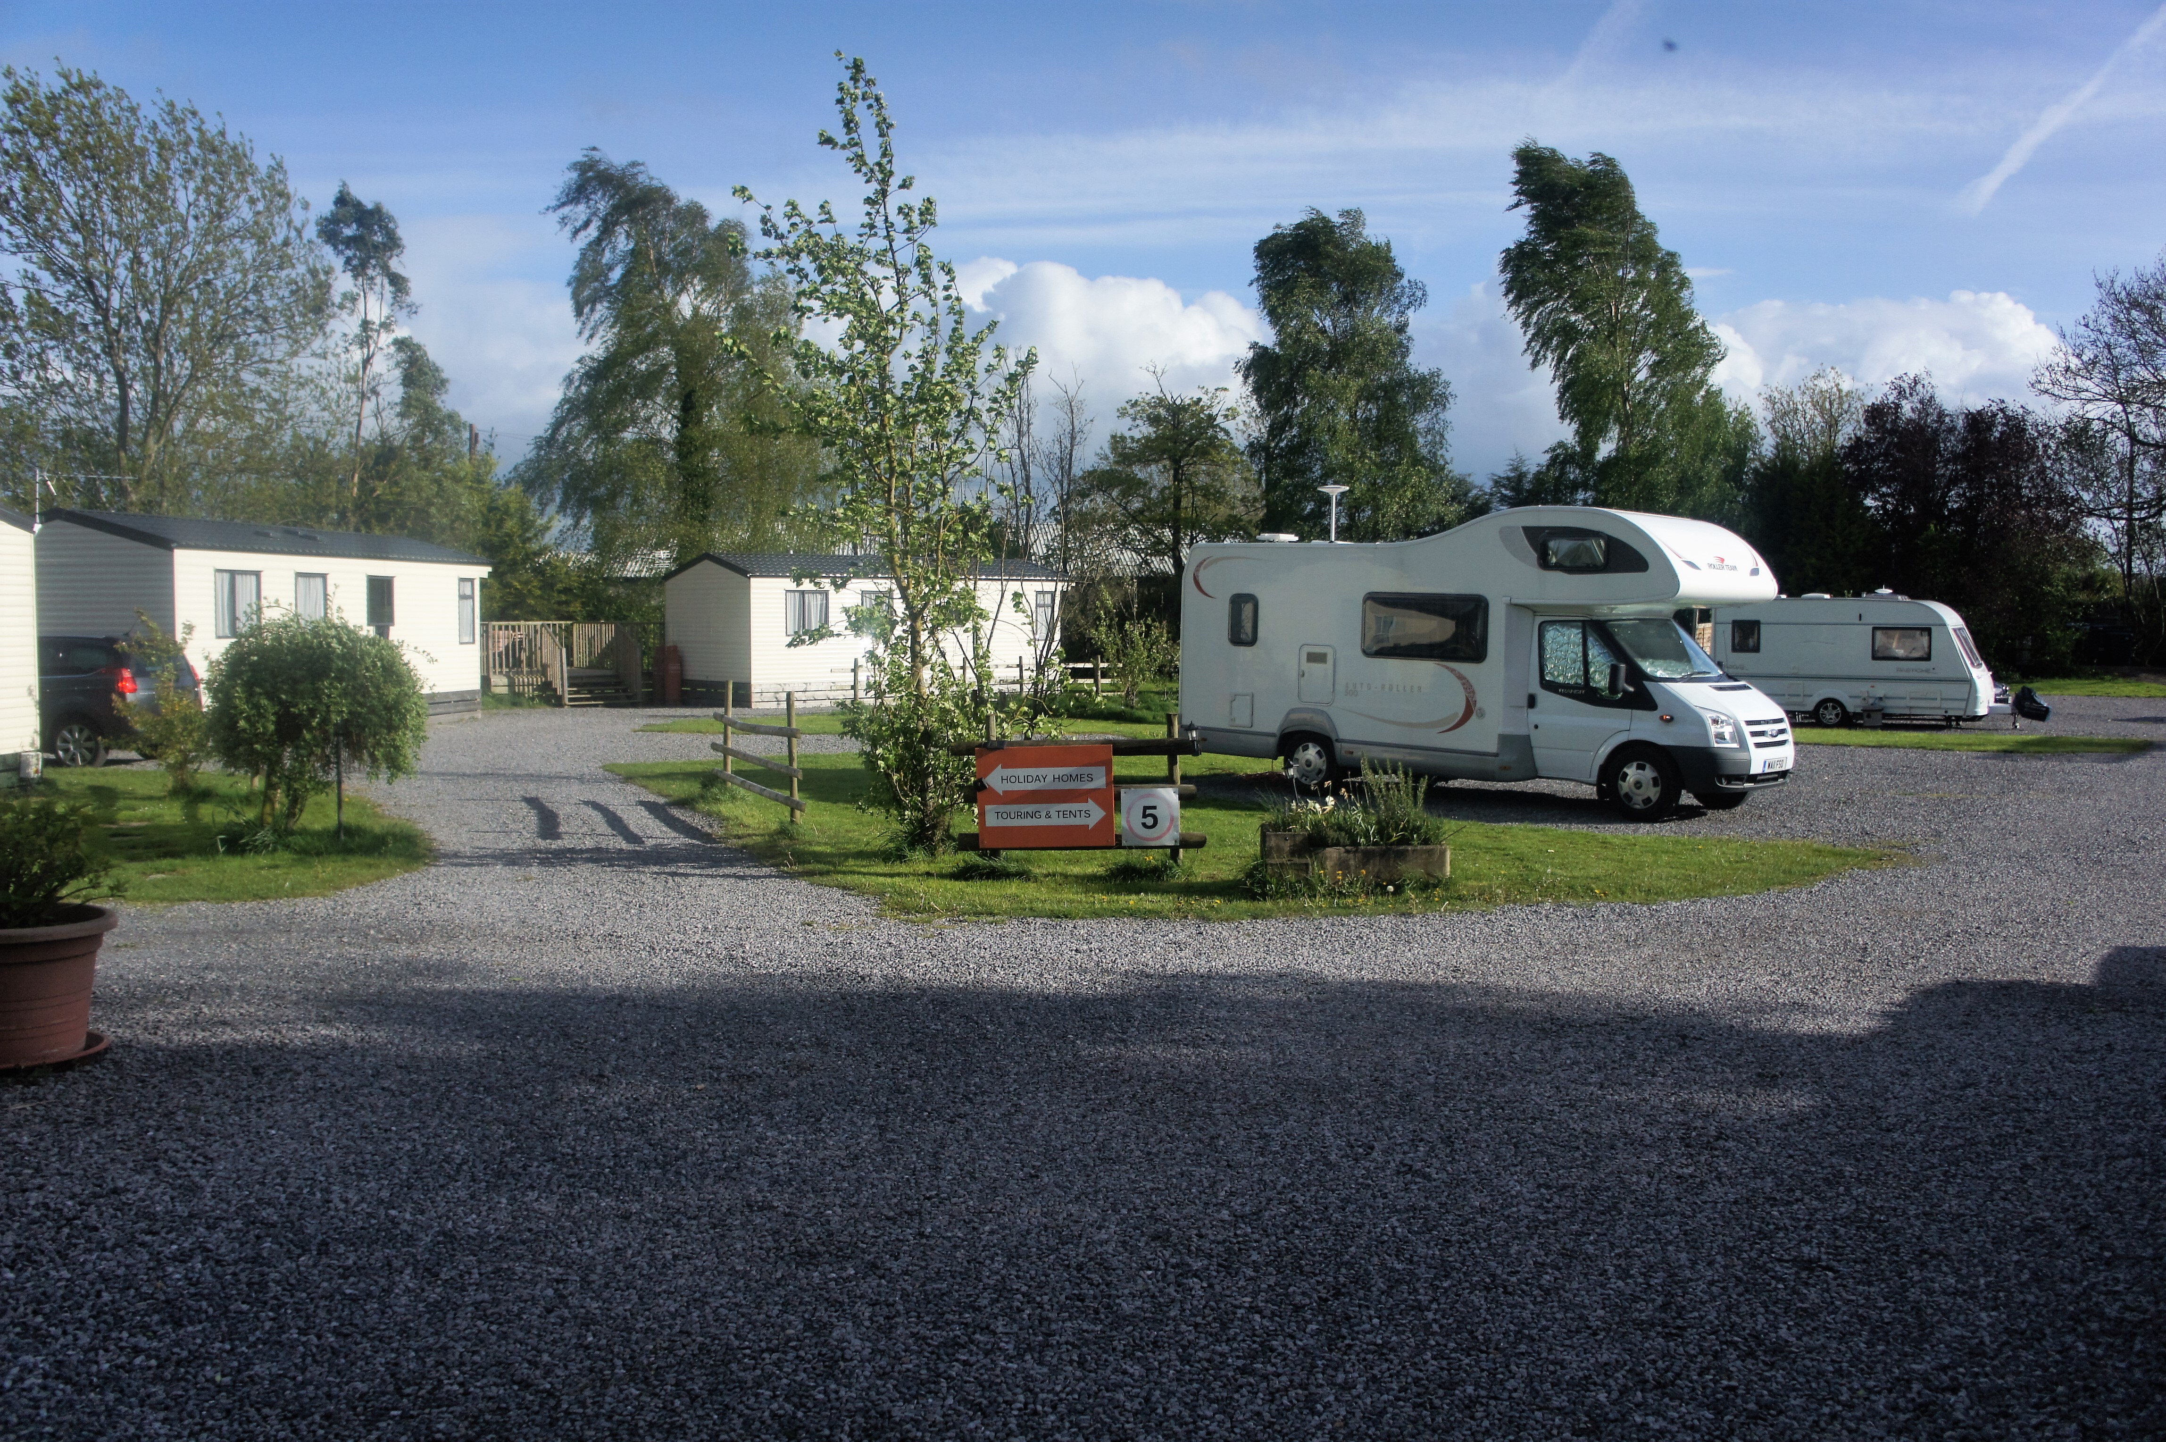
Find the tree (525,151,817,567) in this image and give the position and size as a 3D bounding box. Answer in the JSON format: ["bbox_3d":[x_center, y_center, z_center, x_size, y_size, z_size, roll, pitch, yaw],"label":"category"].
[{"bbox_3d":[-11.360,-8.241,46.608,8.370,14.770,8.370,0,3,0],"label":"tree"}]

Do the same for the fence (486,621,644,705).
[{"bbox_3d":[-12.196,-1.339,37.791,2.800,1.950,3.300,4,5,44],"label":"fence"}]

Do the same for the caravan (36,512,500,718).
[{"bbox_3d":[-14.412,-1.649,29.457,3.650,3.450,9.600,1,4,7],"label":"caravan"}]

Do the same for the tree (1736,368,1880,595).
[{"bbox_3d":[25.213,-6.925,58.182,5.100,10.900,5.200,1,4,11],"label":"tree"}]

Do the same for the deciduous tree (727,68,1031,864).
[{"bbox_3d":[-1.576,-2.083,13.403,2.380,6.300,2.260,0,3,0],"label":"deciduous tree"}]

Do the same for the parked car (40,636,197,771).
[{"bbox_3d":[-13.275,-0.218,20.419,4.550,1.660,1.830,0,3,-7],"label":"parked car"}]

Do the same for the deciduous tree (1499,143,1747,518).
[{"bbox_3d":[17.955,-10.038,55.489,8.200,17.400,7.300,1,4,9],"label":"deciduous tree"}]

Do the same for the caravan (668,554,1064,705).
[{"bbox_3d":[-5.154,-2.292,41.763,9.600,3.450,3.650,-3,5,-44],"label":"caravan"}]

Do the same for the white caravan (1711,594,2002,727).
[{"bbox_3d":[15.054,-1.207,32.484,5.000,2.550,2.250,2,4,29],"label":"white caravan"}]

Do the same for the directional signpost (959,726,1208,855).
[{"bbox_3d":[-0.013,0.539,13.132,1.960,1.100,0.220,0,3,0],"label":"directional signpost"}]

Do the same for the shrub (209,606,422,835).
[{"bbox_3d":[-7.156,-0.046,15.727,2.100,2.080,2.000,0,3,0],"label":"shrub"}]

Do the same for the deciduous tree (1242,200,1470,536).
[{"bbox_3d":[8.491,-8.559,52.599,7.120,14.730,7.120,0,3,0],"label":"deciduous tree"}]

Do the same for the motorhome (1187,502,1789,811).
[{"bbox_3d":[4.260,-0.700,18.120,6.500,3.050,2.300,5,6,43],"label":"motorhome"}]

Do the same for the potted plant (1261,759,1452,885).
[{"bbox_3d":[1.954,0.716,12.260,1.370,0.880,0.800,0,3,0],"label":"potted plant"}]

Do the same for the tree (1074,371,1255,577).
[{"bbox_3d":[2.247,-5.020,44.787,4.720,8.550,4.720,0,3,0],"label":"tree"}]

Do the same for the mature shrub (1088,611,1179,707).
[{"bbox_3d":[1.104,-1.389,37.184,2.100,2.200,2.000,0,3,0],"label":"mature shrub"}]

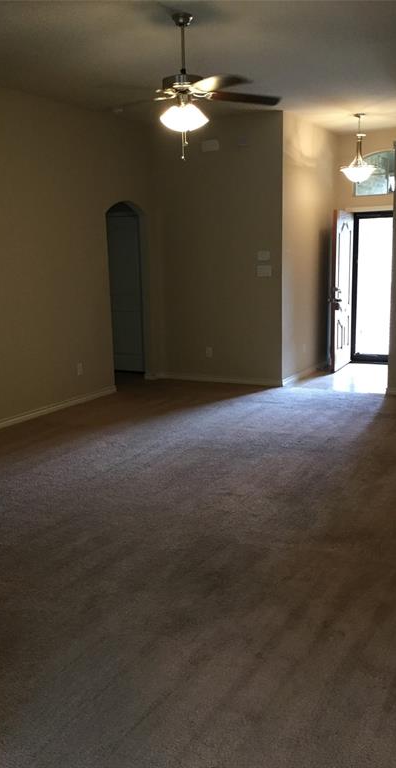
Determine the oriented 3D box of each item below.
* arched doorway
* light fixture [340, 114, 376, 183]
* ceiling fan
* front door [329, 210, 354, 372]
[{"bbox_3d":[-0.941,-1.152,9.029,0.660,2.030,0.045,5,12,29],"label":"arched doorway"},{"bbox_3d":[1.852,-2.708,7.908,0.410,0.740,0.410,5,12,29],"label":"light fixture"},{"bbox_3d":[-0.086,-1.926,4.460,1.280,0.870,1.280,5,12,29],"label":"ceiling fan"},{"bbox_3d":[1.912,-1.223,9.073,0.050,2.030,0.914,4,12,25],"label":"front door"}]

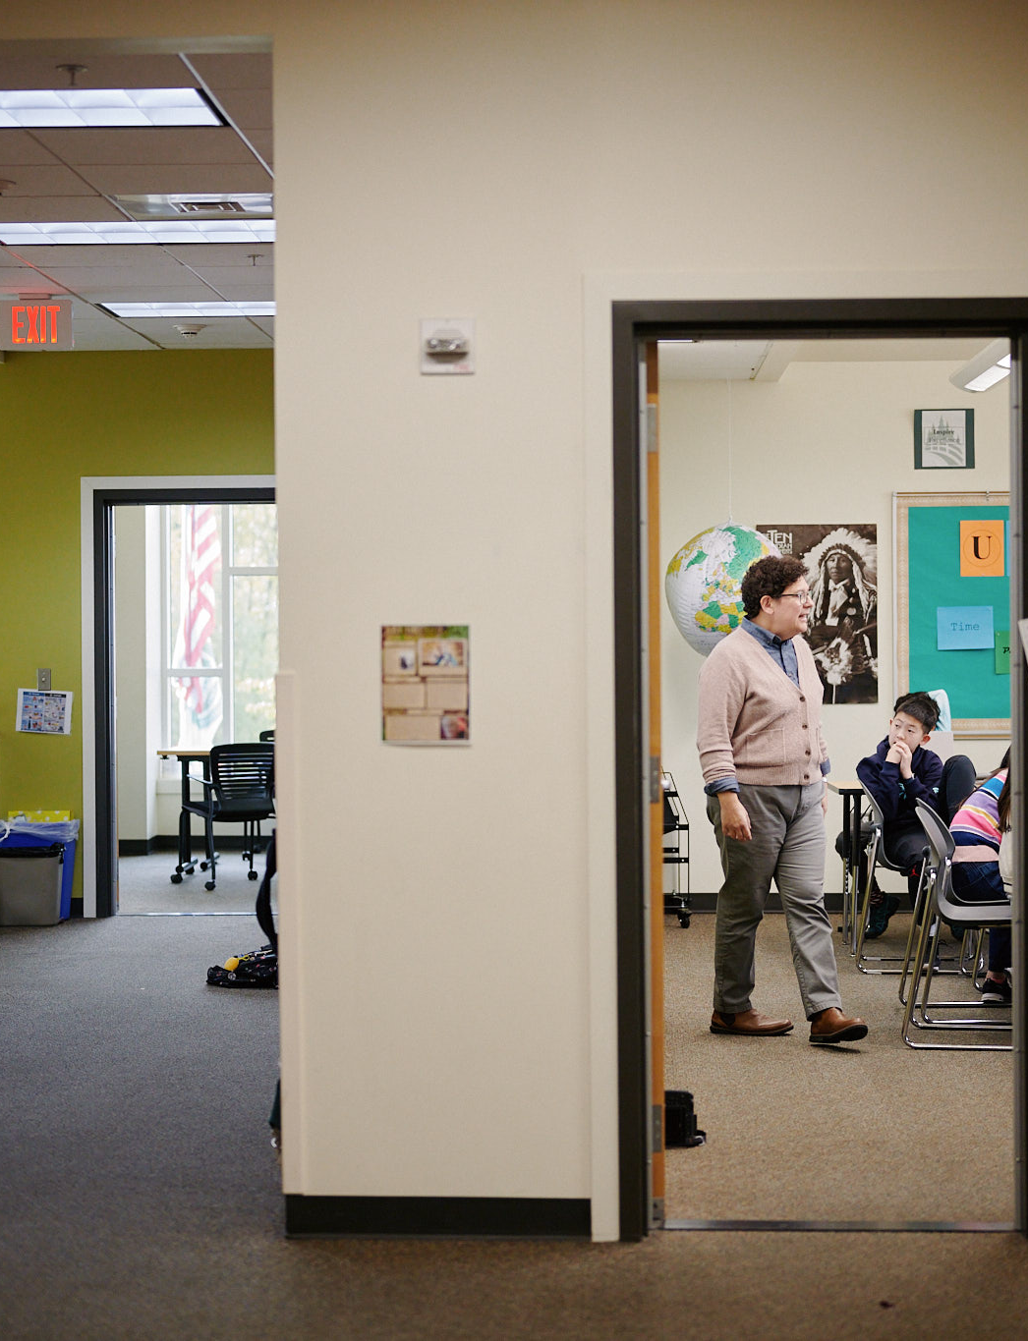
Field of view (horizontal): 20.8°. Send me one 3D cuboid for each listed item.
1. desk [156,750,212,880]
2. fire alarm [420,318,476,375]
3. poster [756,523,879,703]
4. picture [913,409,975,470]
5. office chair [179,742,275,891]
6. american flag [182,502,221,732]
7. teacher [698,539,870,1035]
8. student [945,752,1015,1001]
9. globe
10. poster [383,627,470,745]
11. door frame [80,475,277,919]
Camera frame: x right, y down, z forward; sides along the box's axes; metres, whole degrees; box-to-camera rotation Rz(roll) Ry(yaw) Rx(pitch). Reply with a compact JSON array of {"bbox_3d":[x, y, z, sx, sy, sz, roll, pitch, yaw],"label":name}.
[{"bbox_3d":[-1.369,0.857,16.930,1.500,0.735,0.620,0,1,2],"label":"desk"},{"bbox_3d":[-0.154,-0.748,6.440,0.125,0.130,0.060,0,1,2],"label":"fire alarm"},{"bbox_3d":[1.532,-0.285,14.113,0.613,0.910,0.010,0,1,2],"label":"poster"},{"bbox_3d":[2.171,-1.165,14.075,0.303,0.301,0.015,0,1,2],"label":"picture"},{"bbox_3d":[-1.615,0.823,16.049,0.600,0.830,0.580,-1,1,-22],"label":"office chair"},{"bbox_3d":[-2.799,-0.555,24.987,0.352,2.180,0.250,0,1,2],"label":"american flag"},{"bbox_3d":[0.949,0.442,9.836,0.540,1.710,0.500,0,1,20],"label":"teacher"},{"bbox_3d":[1.922,0.742,10.402,0.620,1.080,0.430,0,1,0],"label":"student"},{"bbox_3d":[1.059,-0.379,13.685,0.640,0.680,0.640,0,1,2],"label":"globe"},{"bbox_3d":[-0.206,0.035,6.556,0.209,0.285,0.014,0,1,2],"label":"poster"},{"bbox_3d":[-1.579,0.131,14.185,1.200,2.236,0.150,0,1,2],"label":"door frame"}]

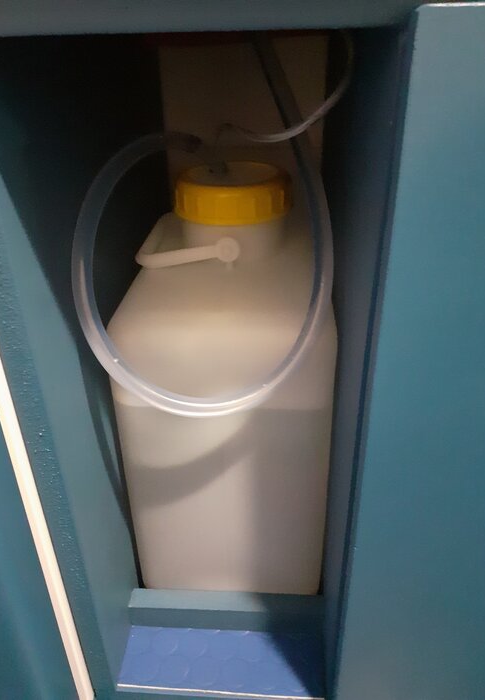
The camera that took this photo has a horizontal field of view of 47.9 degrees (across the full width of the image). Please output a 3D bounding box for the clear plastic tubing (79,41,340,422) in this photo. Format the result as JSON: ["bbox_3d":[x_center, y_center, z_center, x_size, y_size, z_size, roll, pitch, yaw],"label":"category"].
[{"bbox_3d":[-0.020,-0.098,0.389,0.173,0.245,0.205,1,29,3],"label":"clear plastic tubing"}]

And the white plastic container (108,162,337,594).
[{"bbox_3d":[-0.007,0.014,0.573,0.175,0.382,0.285,1,29,3],"label":"white plastic container"}]

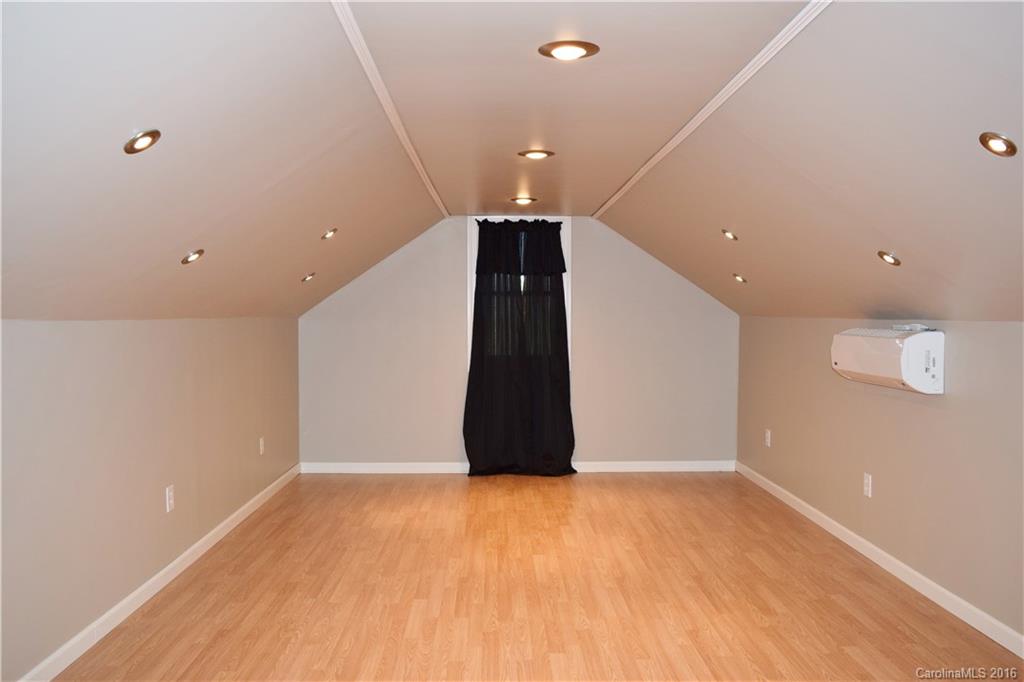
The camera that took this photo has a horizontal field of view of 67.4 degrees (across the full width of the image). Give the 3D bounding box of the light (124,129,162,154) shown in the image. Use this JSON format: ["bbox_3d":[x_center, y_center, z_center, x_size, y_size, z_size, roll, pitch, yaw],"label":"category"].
[{"bbox_3d":[-0.911,-0.487,1.901,0.100,0.025,0.100,-34,2,0],"label":"light"}]

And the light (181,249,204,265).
[{"bbox_3d":[-1.241,-0.323,2.994,0.100,0.025,0.100,-34,2,0],"label":"light"}]

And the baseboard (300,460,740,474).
[{"bbox_3d":[0.066,1.011,6.134,3.474,0.085,0.018,0,2,-1],"label":"baseboard"}]

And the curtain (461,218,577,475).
[{"bbox_3d":[0.064,0.053,6.032,0.877,2.008,0.130,0,2,-1],"label":"curtain"}]

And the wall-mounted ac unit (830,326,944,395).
[{"bbox_3d":[1.777,0.081,3.677,0.187,0.278,0.691,0,2,-1],"label":"wall-mounted ac unit"}]

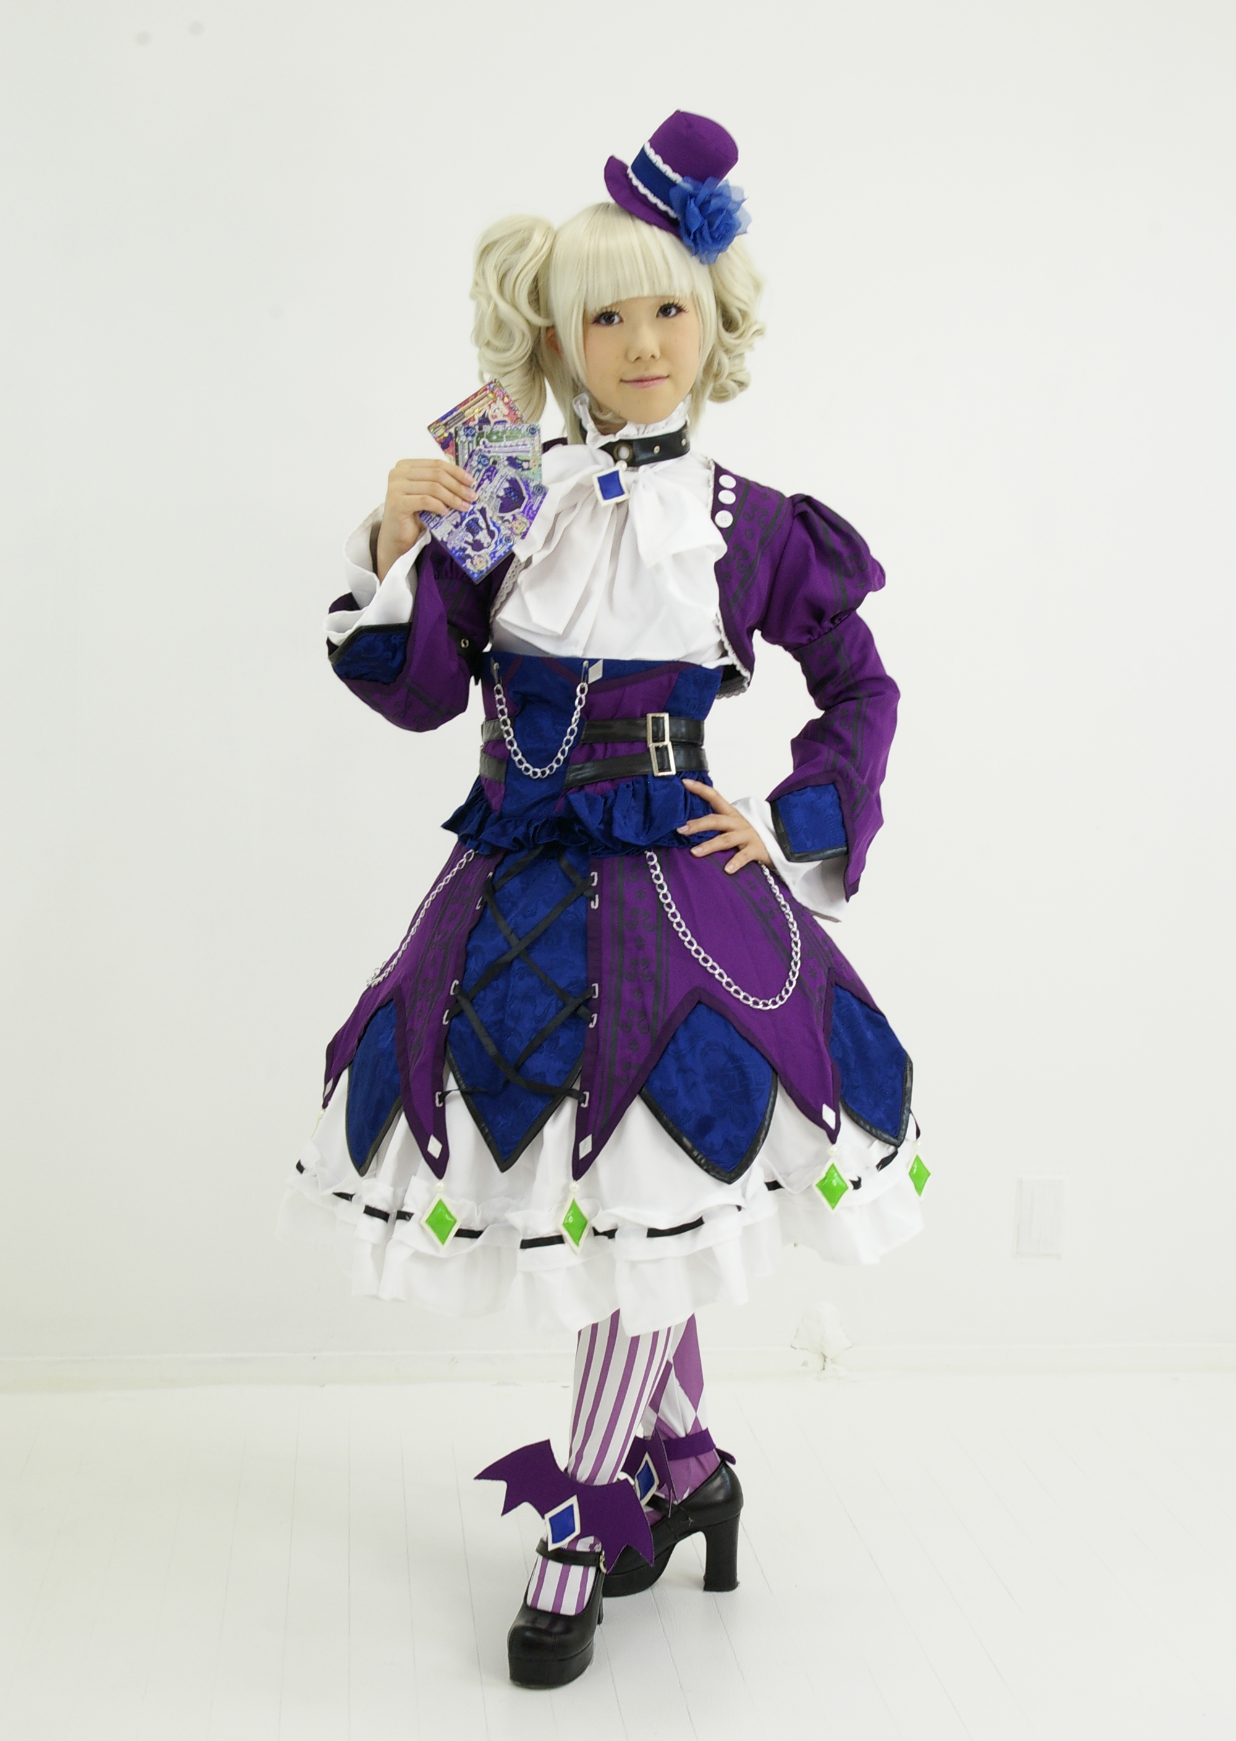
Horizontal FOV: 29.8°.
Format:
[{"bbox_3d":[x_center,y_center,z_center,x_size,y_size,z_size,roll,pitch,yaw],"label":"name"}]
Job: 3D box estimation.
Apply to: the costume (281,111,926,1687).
[{"bbox_3d":[-0.014,0.023,2.523,0.700,1.650,0.640,4,7,20],"label":"costume"}]

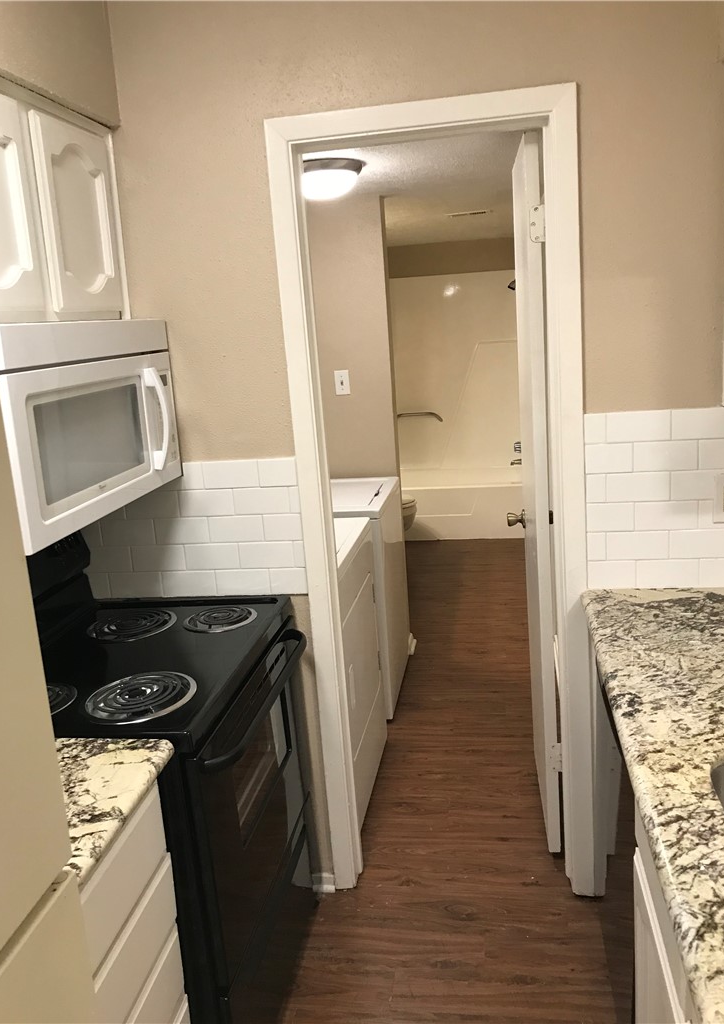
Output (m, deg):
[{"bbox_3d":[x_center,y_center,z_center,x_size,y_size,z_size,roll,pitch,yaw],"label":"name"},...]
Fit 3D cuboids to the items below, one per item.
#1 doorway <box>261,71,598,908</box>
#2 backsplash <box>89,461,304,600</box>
[{"bbox_3d":[0.214,0.057,2.216,0.740,2.115,0.138,-2,12,9],"label":"doorway"},{"bbox_3d":[-0.506,0.052,2.271,0.703,0.376,0.018,-2,12,9],"label":"backsplash"}]

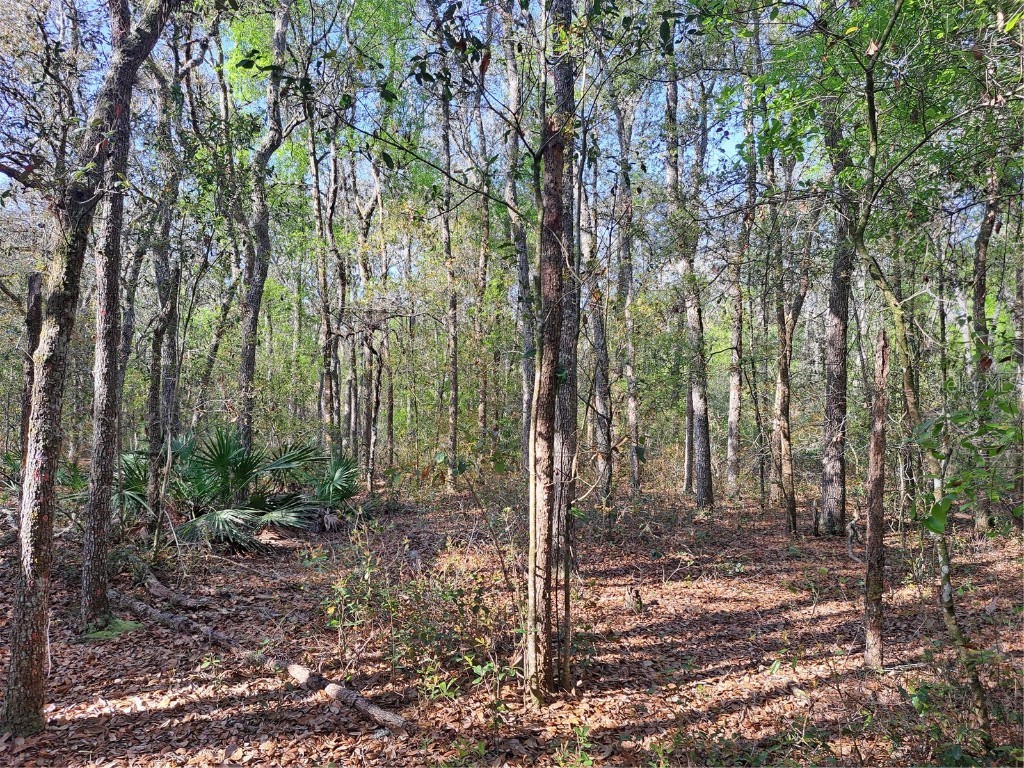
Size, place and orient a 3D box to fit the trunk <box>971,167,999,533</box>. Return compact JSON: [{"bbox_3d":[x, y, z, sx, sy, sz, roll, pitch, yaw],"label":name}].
[{"bbox_3d":[5.989,-0.437,9.000,0.340,4.640,0.280,-1,-3,34],"label":"trunk"}]

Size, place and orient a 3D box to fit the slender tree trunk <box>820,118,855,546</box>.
[{"bbox_3d":[4.229,-0.906,9.303,0.410,5.709,0.340,1,-2,24],"label":"slender tree trunk"}]

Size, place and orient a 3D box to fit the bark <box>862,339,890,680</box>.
[{"bbox_3d":[2.298,0.707,4.482,0.135,2.125,0.120,2,-2,27],"label":"bark"}]

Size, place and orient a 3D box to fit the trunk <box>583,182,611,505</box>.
[{"bbox_3d":[1.462,-0.746,12.409,0.310,5.620,0.270,-3,-2,7],"label":"trunk"}]

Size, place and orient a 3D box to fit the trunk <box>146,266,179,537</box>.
[{"bbox_3d":[-4.545,0.199,9.290,0.240,3.498,0.190,3,-2,-26],"label":"trunk"}]

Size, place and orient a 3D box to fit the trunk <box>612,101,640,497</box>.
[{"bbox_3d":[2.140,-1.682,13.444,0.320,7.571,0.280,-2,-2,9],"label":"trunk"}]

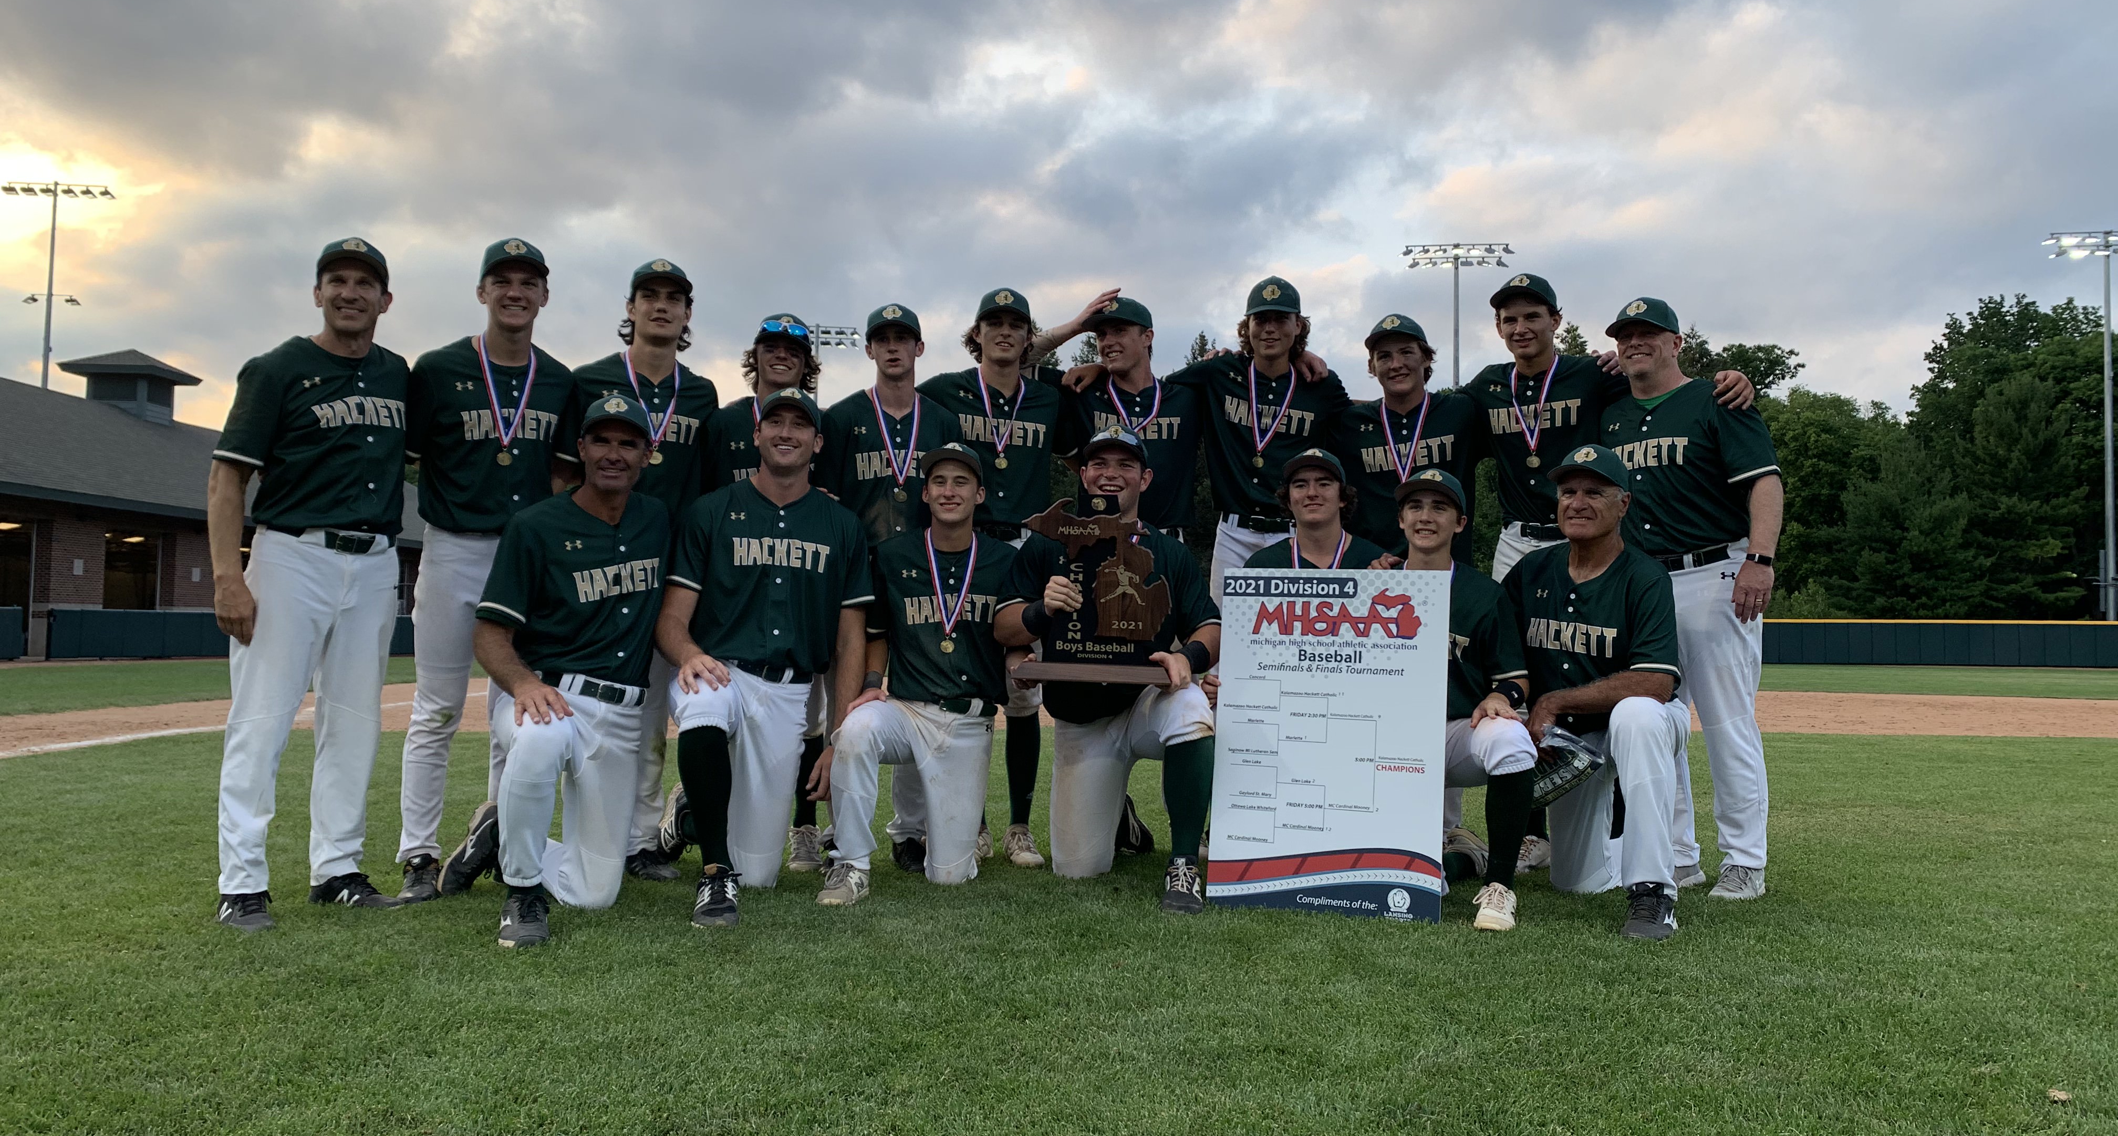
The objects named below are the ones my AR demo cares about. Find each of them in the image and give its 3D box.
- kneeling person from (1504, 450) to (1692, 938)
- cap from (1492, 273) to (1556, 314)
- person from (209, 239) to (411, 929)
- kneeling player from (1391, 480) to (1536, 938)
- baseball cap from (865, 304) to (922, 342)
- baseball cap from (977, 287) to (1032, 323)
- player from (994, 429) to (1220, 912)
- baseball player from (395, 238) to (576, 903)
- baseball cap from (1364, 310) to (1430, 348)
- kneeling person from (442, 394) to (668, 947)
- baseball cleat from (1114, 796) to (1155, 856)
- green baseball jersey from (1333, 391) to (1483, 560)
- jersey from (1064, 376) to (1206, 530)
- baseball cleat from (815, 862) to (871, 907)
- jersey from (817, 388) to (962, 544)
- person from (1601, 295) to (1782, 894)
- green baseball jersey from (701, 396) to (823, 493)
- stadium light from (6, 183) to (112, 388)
[{"bbox_3d":[1.540,0.299,4.512,0.533,1.300,1.088,-1,-3,28],"label":"kneeling person"},{"bbox_3d":[1.423,-0.839,4.860,0.175,0.130,0.255,-1,-3,33],"label":"cap"},{"bbox_3d":[-1.965,0.006,4.200,0.520,1.780,0.400,3,-4,-38],"label":"person"},{"bbox_3d":[1.080,0.324,4.460,0.520,1.220,0.830,-1,-3,25],"label":"kneeling player"},{"bbox_3d":[-0.519,-0.773,5.020,0.180,0.130,0.265,1,-6,-3],"label":"baseball cap"},{"bbox_3d":[-0.181,-0.857,5.187,0.180,0.140,0.270,1,-7,-3],"label":"baseball cap"},{"bbox_3d":[0.137,0.276,4.842,0.660,1.350,1.060,1,-3,0],"label":"player"},{"bbox_3d":[-1.620,-0.012,4.535,0.540,1.860,0.360,2,-3,-20],"label":"baseball player"},{"bbox_3d":[1.037,-0.729,4.891,0.180,0.140,0.270,-1,-9,27],"label":"baseball cap"},{"bbox_3d":[-1.320,0.218,4.140,0.550,1.360,0.830,3,-4,-38],"label":"kneeling person"},{"bbox_3d":[0.231,0.857,5.345,0.110,0.290,0.120,-22,8,43],"label":"baseball cleat"},{"bbox_3d":[1.106,-0.289,5.050,0.510,0.550,0.290,1,-3,12],"label":"green baseball jersey"},{"bbox_3d":[0.249,-0.361,5.224,0.500,0.560,0.280,1,-3,-2],"label":"jersey"},{"bbox_3d":[-0.590,0.858,4.400,0.105,0.120,0.290,0,-3,12],"label":"baseball cleat"},{"bbox_3d":[-0.524,-0.313,5.060,0.500,0.540,0.280,1,-3,-6],"label":"jersey"},{"bbox_3d":[1.929,0.084,4.863,0.580,1.770,0.400,-1,-3,30],"label":"person"},{"bbox_3d":[-0.895,-0.259,5.020,0.500,0.620,0.270,1,-3,-12],"label":"green baseball jersey"},{"bbox_3d":[-50.380,-7.806,79.000,5.100,22.000,1.000,2,-3,-9],"label":"stadium light"}]

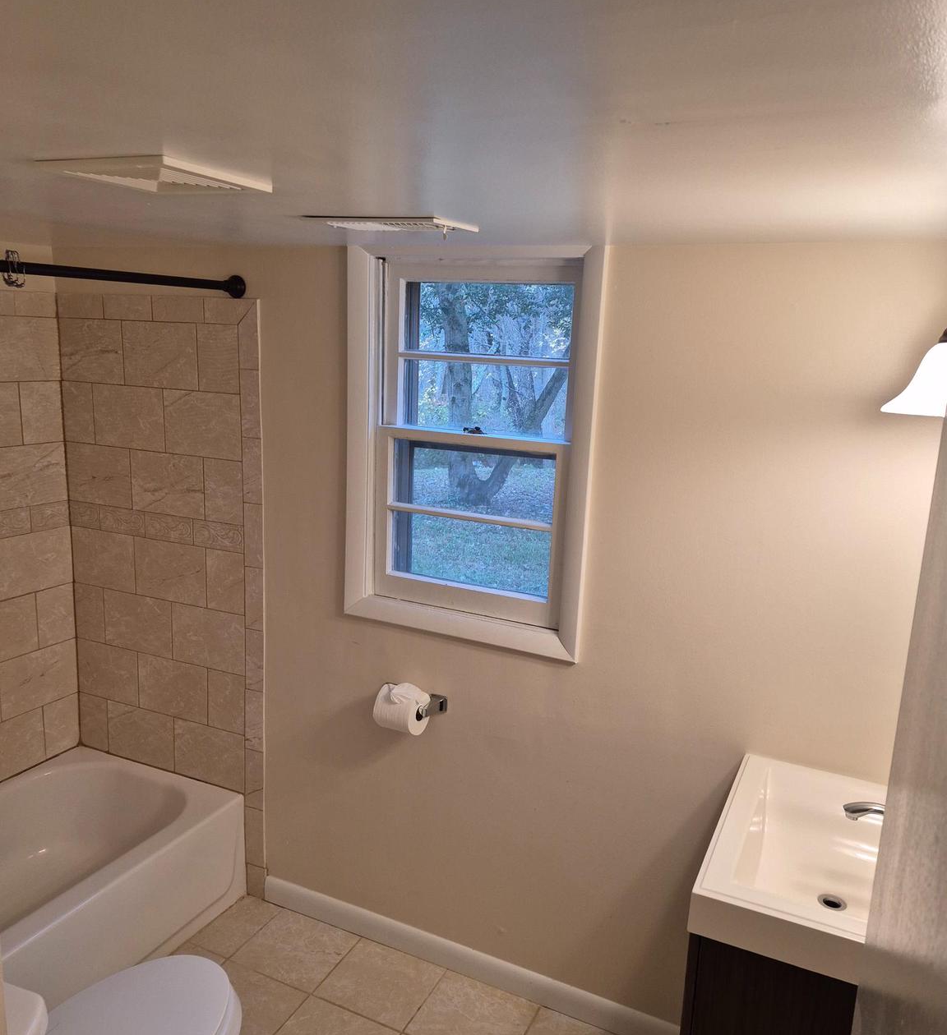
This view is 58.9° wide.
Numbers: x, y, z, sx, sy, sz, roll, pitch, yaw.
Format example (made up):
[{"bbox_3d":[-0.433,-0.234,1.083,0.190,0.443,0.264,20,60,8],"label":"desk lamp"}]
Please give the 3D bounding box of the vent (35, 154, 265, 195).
[{"bbox_3d":[-0.526,-0.568,1.413,0.262,0.018,0.255,7,12,24],"label":"vent"}]

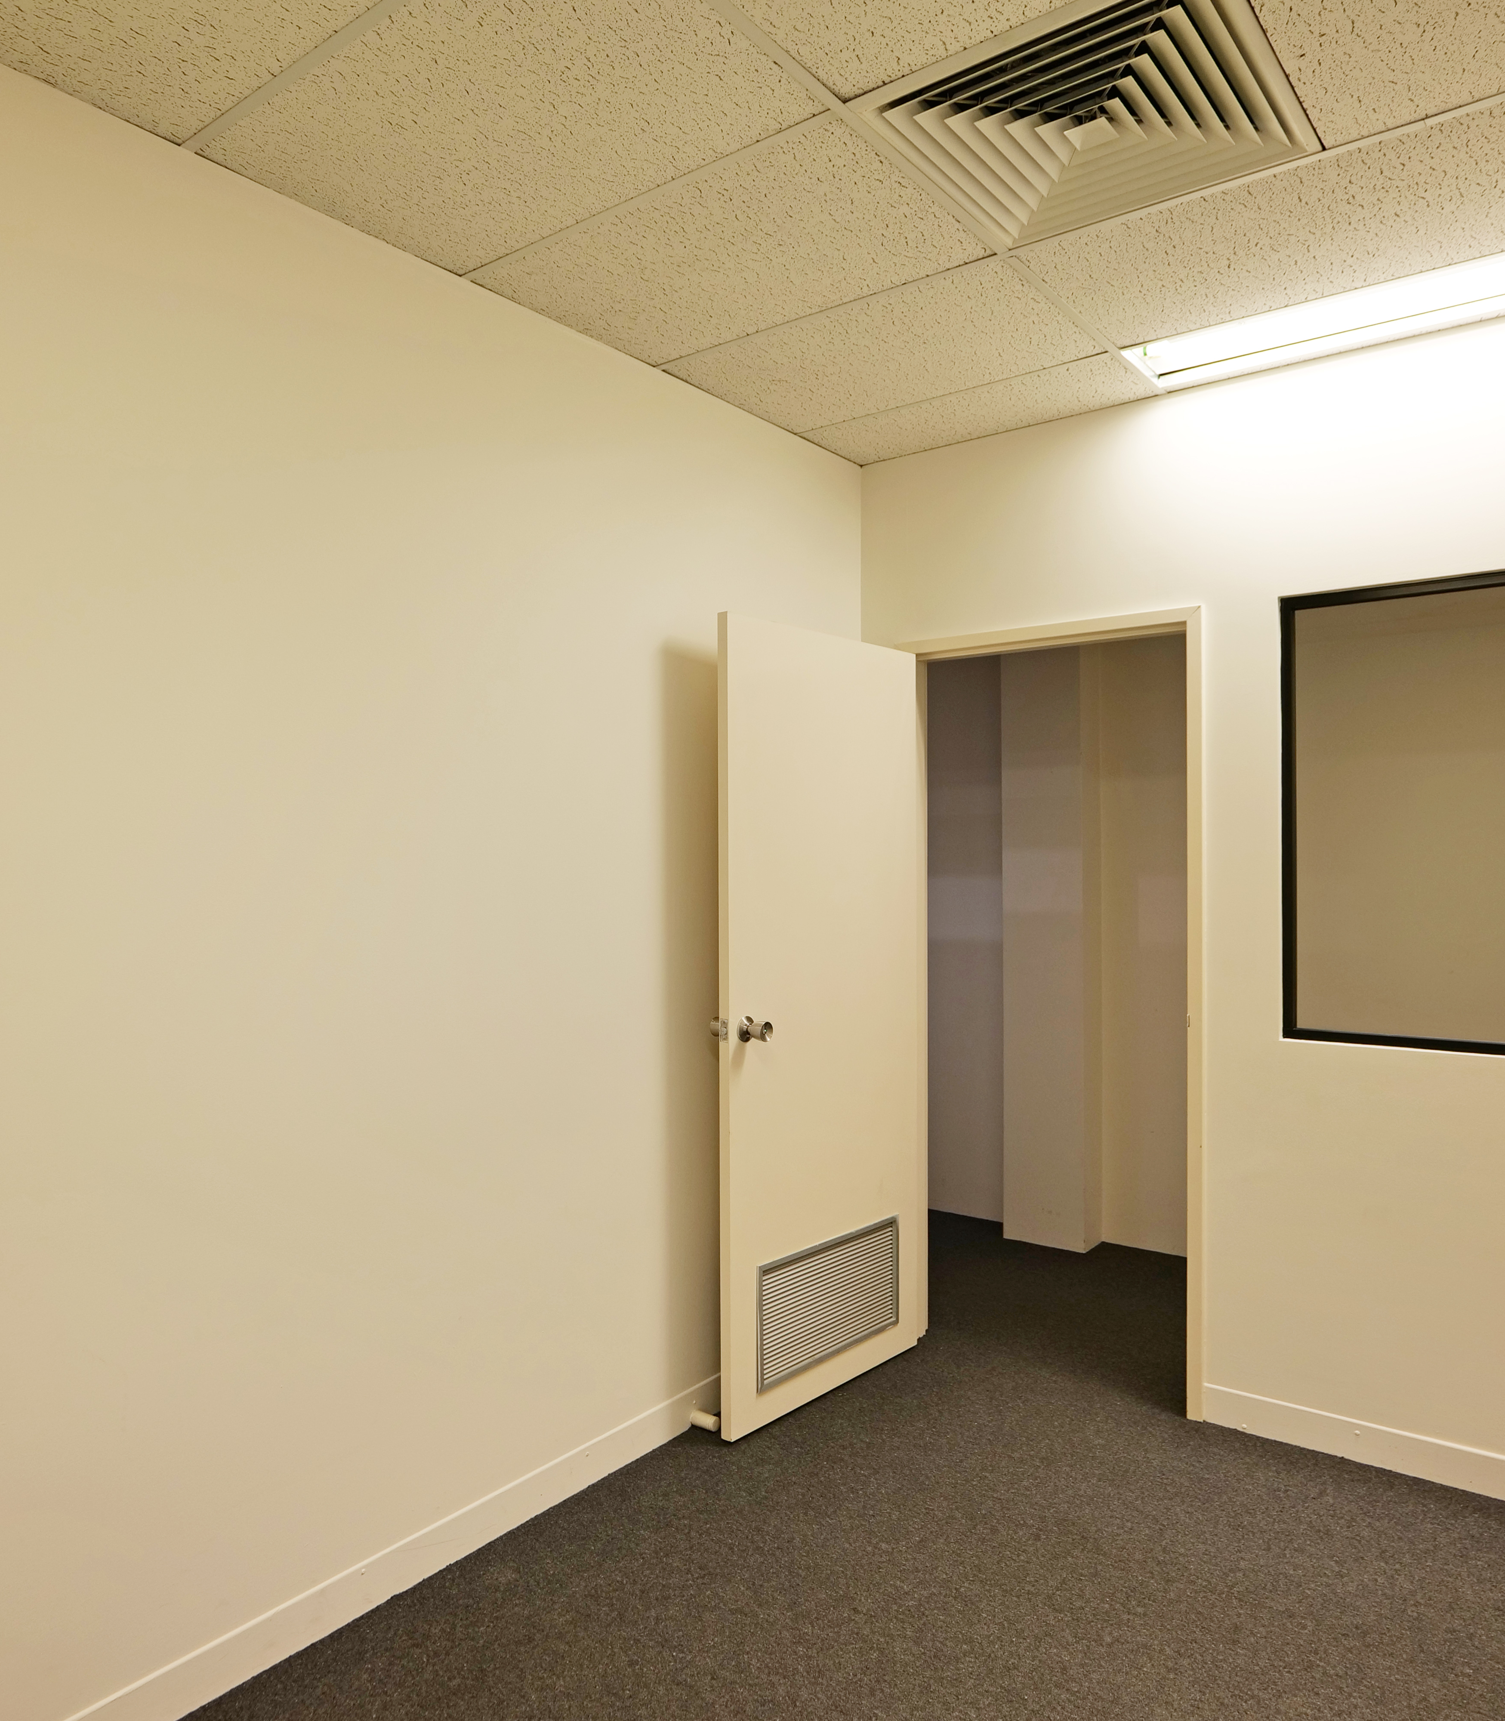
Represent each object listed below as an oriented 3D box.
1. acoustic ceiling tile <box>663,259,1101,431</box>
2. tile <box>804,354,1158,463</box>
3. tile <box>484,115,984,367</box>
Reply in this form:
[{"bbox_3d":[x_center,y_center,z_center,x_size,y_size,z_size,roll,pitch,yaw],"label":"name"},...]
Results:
[{"bbox_3d":[0.320,-1.260,2.870,0.945,0.020,0.585,0,0,37],"label":"acoustic ceiling tile"},{"bbox_3d":[0.622,-1.265,3.240,0.945,0.020,0.360,0,0,37],"label":"tile"},{"bbox_3d":[-0.052,-1.255,2.415,0.945,0.020,0.585,0,0,37],"label":"tile"}]

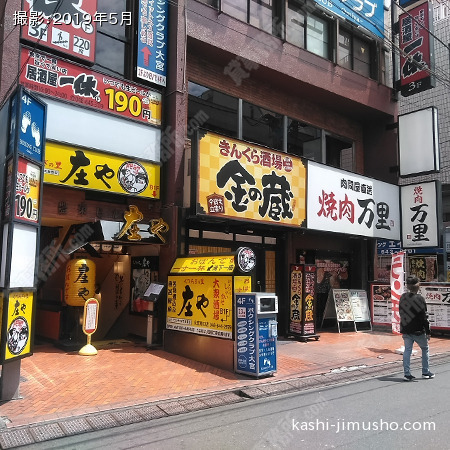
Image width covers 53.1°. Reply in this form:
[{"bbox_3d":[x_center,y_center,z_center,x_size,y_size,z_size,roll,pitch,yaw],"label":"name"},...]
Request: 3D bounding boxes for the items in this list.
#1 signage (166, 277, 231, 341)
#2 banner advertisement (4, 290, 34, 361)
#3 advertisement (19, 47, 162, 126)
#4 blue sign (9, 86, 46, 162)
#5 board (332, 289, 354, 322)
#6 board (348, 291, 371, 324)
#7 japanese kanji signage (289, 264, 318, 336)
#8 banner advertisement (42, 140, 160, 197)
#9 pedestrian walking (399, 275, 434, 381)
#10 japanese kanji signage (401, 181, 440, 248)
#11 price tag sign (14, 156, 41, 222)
[{"bbox_3d":[-0.504,1.528,8.602,0.090,1.120,2.070,6,-10,-40],"label":"signage"},{"bbox_3d":[-2.617,1.256,5.729,0.100,0.860,0.540,-1,-7,9],"label":"banner advertisement"},{"bbox_3d":[-2.395,-2.495,8.441,2.816,0.749,0.150,7,-9,-42],"label":"advertisement"},{"bbox_3d":[-2.770,-1.373,6.397,0.100,0.880,0.640,-1,-7,8],"label":"blue sign"},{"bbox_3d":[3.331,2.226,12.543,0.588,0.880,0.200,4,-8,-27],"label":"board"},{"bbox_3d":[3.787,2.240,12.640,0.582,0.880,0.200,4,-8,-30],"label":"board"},{"bbox_3d":[2.030,1.984,11.725,0.500,1.860,0.480,6,-10,-40],"label":"japanese kanji signage"},{"bbox_3d":[-2.389,-0.982,8.292,2.775,0.719,0.150,7,-9,-42],"label":"banner advertisement"},{"bbox_3d":[3.122,1.672,7.438,0.380,1.670,0.470,5,-8,-35],"label":"pedestrian walking"},{"bbox_3d":[6.243,-0.273,14.310,0.270,2.000,1.160,6,-10,-40],"label":"japanese kanji signage"},{"bbox_3d":[-2.776,-0.451,6.274,0.100,0.860,0.580,-1,-7,8],"label":"price tag sign"}]

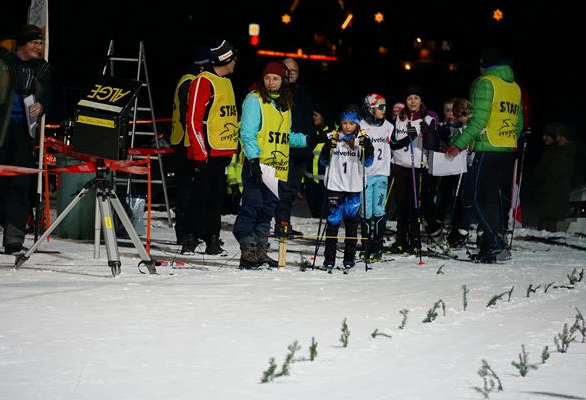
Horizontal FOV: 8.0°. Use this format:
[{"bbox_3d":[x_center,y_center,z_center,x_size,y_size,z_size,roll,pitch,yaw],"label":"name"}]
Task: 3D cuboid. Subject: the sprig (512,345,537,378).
[{"bbox_3d":[1.217,0.844,21.900,0.137,0.170,0.120,0,2,0],"label":"sprig"}]

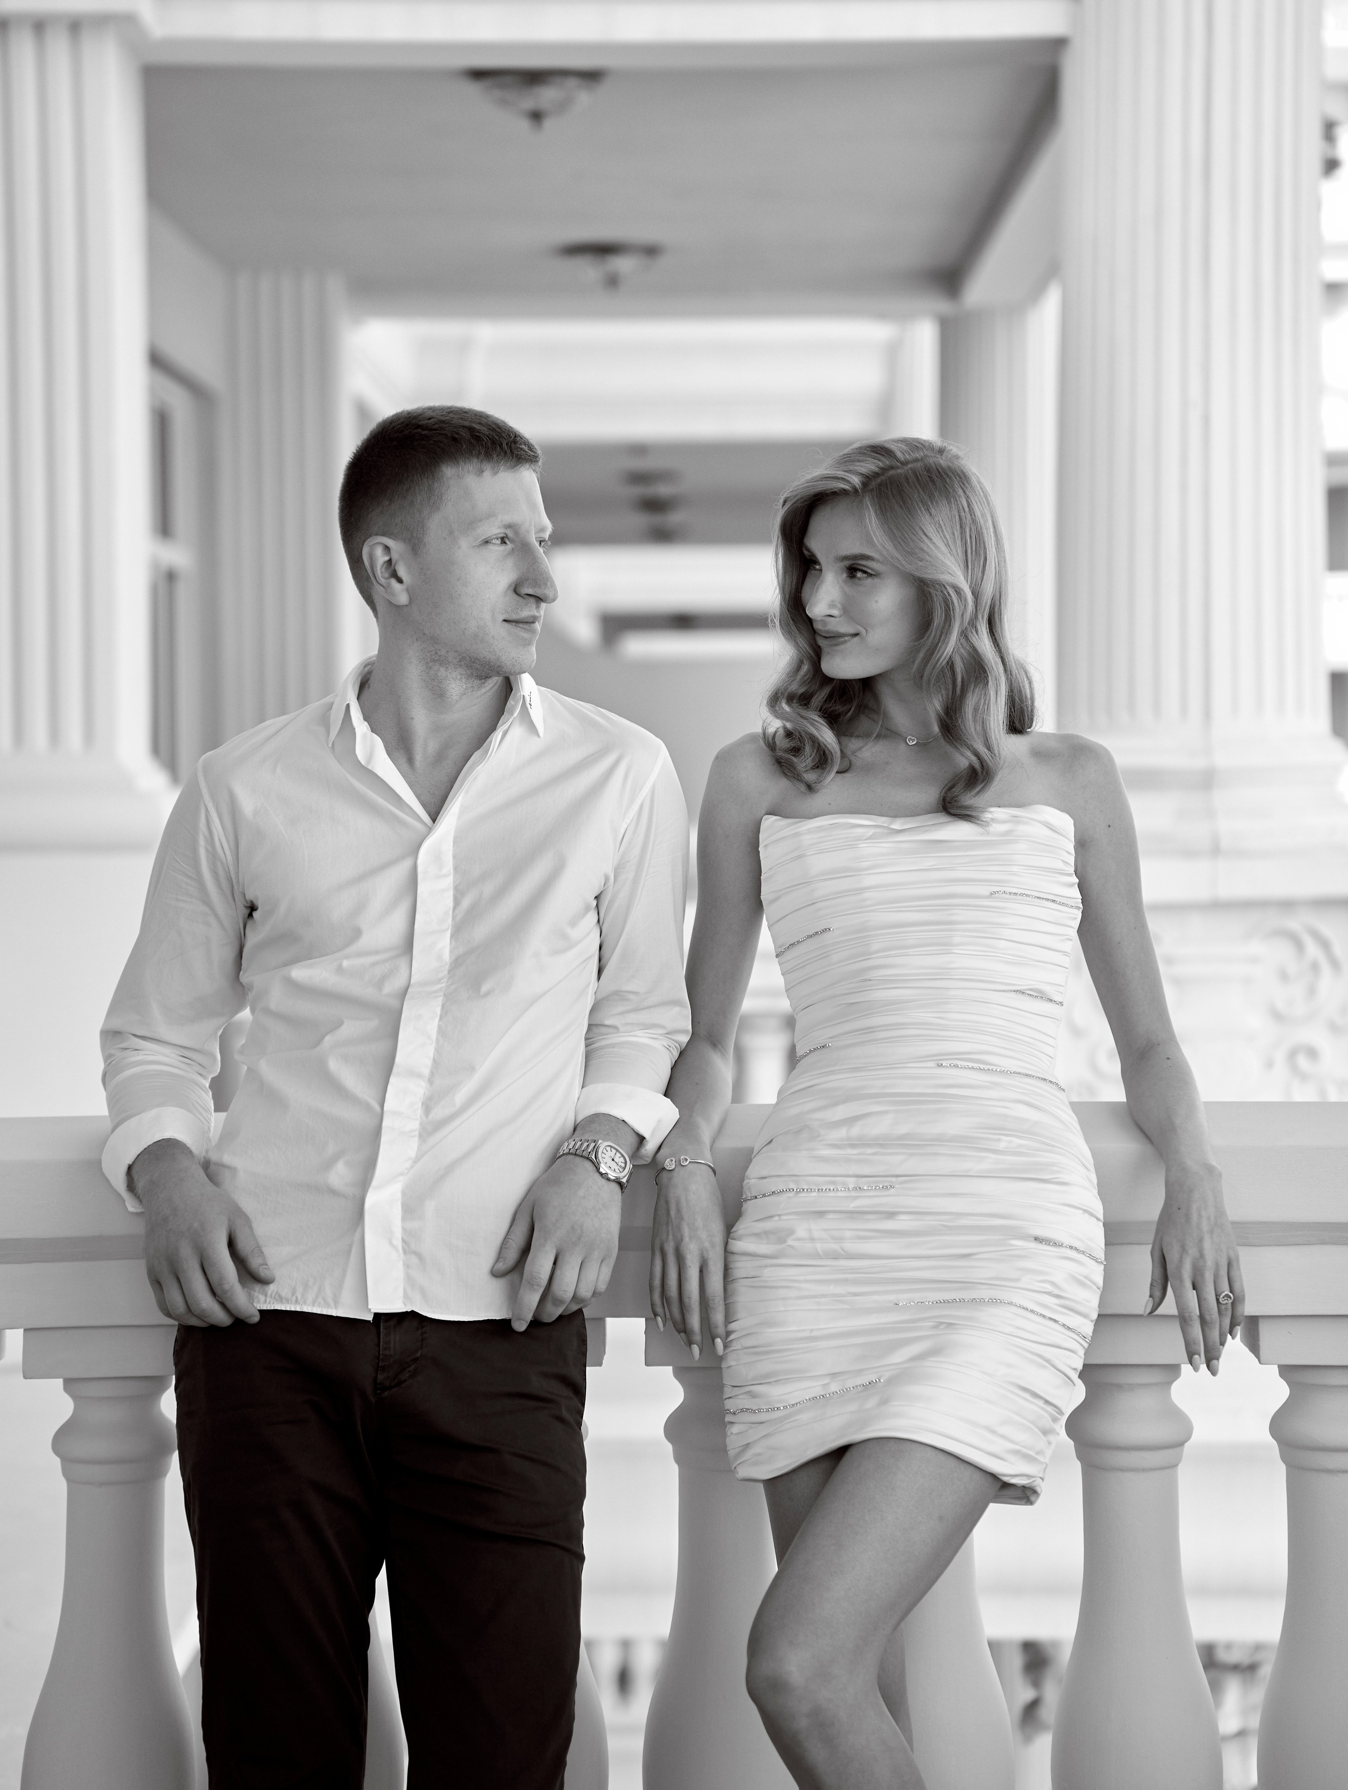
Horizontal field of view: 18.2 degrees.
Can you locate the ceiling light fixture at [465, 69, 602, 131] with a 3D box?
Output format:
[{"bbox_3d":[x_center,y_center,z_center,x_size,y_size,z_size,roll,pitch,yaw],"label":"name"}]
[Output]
[{"bbox_3d":[-0.459,-2.655,14.049,0.460,0.210,0.460,0,2,0],"label":"ceiling light fixture"}]

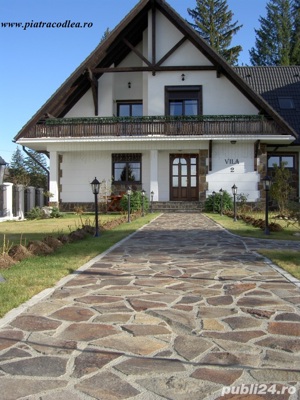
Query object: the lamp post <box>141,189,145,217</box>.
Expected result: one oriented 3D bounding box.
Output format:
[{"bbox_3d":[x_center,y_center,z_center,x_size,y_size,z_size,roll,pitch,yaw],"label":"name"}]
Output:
[{"bbox_3d":[-0.226,0.122,15.700,0.160,0.940,0.160,0,0,4],"label":"lamp post"}]

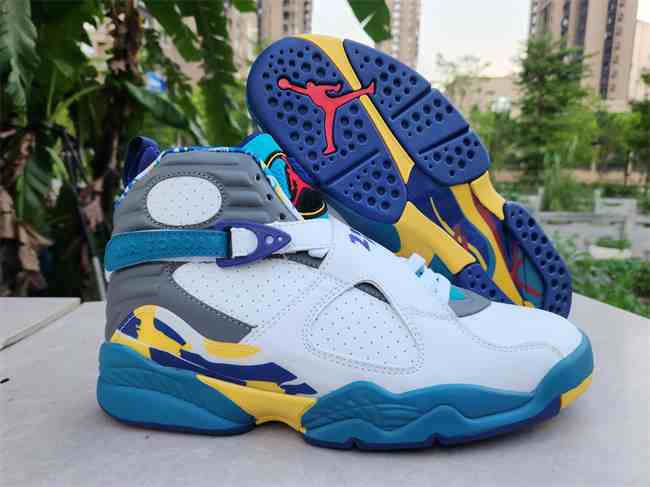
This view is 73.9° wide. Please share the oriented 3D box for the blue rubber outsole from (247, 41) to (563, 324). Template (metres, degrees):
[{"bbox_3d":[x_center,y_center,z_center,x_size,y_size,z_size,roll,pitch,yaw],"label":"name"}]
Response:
[{"bbox_3d":[0.056,-0.043,0.381,0.295,0.108,0.158,40,-7,-10],"label":"blue rubber outsole"}]

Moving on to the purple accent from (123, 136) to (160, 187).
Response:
[{"bbox_3d":[-0.107,-0.048,0.254,0.023,0.031,0.026,1,6,0],"label":"purple accent"}]

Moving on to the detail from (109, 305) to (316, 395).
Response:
[{"bbox_3d":[-0.064,0.054,0.234,0.122,0.045,0.027,1,6,4],"label":"detail"}]

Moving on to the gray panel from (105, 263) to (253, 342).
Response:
[{"bbox_3d":[-0.084,0.029,0.237,0.094,0.041,0.034,1,6,5],"label":"gray panel"}]

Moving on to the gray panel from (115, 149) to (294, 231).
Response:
[{"bbox_3d":[-0.070,-0.028,0.235,0.113,0.044,0.034,1,6,3],"label":"gray panel"}]

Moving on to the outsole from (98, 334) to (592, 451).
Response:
[{"bbox_3d":[0.013,0.072,0.268,0.300,0.048,0.109,1,6,0],"label":"outsole"}]

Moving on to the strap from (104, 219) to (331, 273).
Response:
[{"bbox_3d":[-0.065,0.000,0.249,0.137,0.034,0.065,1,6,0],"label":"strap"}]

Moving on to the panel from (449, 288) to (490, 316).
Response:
[{"bbox_3d":[0.085,0.035,0.260,0.032,0.016,0.036,1,6,0],"label":"panel"}]

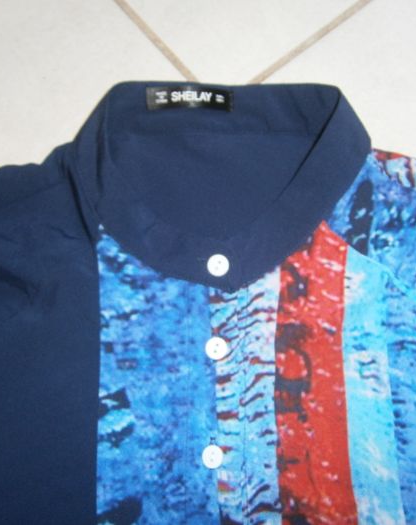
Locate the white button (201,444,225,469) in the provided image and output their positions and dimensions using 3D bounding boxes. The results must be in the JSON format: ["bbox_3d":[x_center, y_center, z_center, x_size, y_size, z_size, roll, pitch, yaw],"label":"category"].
[{"bbox_3d":[0.002,0.095,0.258,0.011,0.003,0.011,0,72,0],"label":"white button"}]

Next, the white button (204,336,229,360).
[{"bbox_3d":[0.004,0.044,0.271,0.011,0.003,0.011,0,72,0],"label":"white button"}]

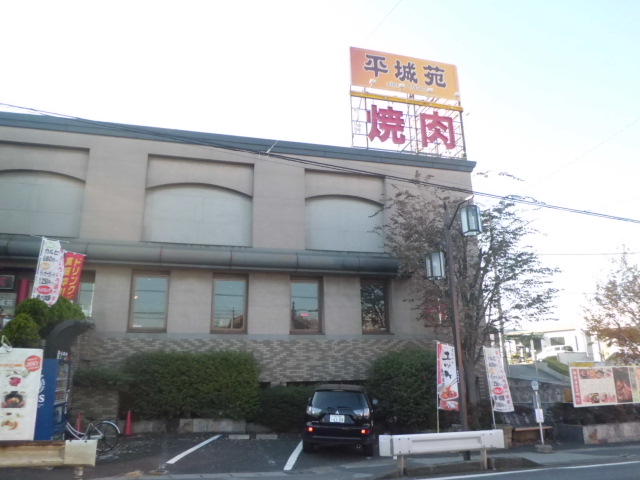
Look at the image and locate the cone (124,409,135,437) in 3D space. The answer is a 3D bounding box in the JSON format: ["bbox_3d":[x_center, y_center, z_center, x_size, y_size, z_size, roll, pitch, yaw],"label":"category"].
[{"bbox_3d":[-5.381,5.192,13.600,0.370,0.720,0.370,3,-16,-14],"label":"cone"}]

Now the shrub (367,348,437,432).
[{"bbox_3d":[2.781,5.100,16.400,2.350,2.600,1.500,3,-16,-14],"label":"shrub"}]

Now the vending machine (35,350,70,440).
[{"bbox_3d":[-6.022,3.470,10.376,0.720,1.930,1.060,3,-16,-13],"label":"vending machine"}]

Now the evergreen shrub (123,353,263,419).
[{"bbox_3d":[-4.038,4.627,15.370,4.173,2.136,1.400,3,-16,-13],"label":"evergreen shrub"}]

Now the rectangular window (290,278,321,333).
[{"bbox_3d":[-0.472,2.426,17.875,1.250,2.080,0.160,3,-16,-13],"label":"rectangular window"}]

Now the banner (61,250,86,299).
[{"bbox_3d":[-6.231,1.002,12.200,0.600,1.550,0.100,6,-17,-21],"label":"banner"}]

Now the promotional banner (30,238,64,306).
[{"bbox_3d":[-6.531,0.825,11.500,0.650,1.700,0.120,6,-17,-24],"label":"promotional banner"}]

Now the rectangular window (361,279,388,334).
[{"bbox_3d":[2.146,2.610,18.936,1.157,2.134,0.180,3,-16,-14],"label":"rectangular window"}]

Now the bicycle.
[{"bbox_3d":[-5.726,4.516,11.419,1.780,1.040,0.550,3,-16,-13],"label":"bicycle"}]

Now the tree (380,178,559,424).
[{"bbox_3d":[4.850,2.009,15.700,5.500,7.700,5.200,3,-16,-14],"label":"tree"}]

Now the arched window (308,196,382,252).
[{"bbox_3d":[1.032,-0.650,19.160,3.250,2.300,0.200,3,-16,-13],"label":"arched window"}]

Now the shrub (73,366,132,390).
[{"bbox_3d":[-6.606,4.207,14.600,1.700,0.750,0.800,3,-16,-14],"label":"shrub"}]

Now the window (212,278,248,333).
[{"bbox_3d":[-3.202,2.282,17.230,1.250,2.080,0.160,3,-16,-13],"label":"window"}]

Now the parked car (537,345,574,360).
[{"bbox_3d":[24.108,11.613,48.988,3.750,1.550,1.620,-1,-16,0],"label":"parked car"}]

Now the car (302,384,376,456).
[{"bbox_3d":[0.537,4.972,13.632,1.820,1.680,4.640,-2,-16,3],"label":"car"}]

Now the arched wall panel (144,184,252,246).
[{"bbox_3d":[-4.427,-0.962,17.735,3.920,2.350,0.200,3,-15,-13],"label":"arched wall panel"}]

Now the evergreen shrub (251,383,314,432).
[{"bbox_3d":[-1.163,5.679,16.200,2.400,1.500,1.000,3,-16,-14],"label":"evergreen shrub"}]

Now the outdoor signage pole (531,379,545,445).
[{"bbox_3d":[5.719,4.511,12.549,0.300,1.720,0.200,3,-16,-13],"label":"outdoor signage pole"}]

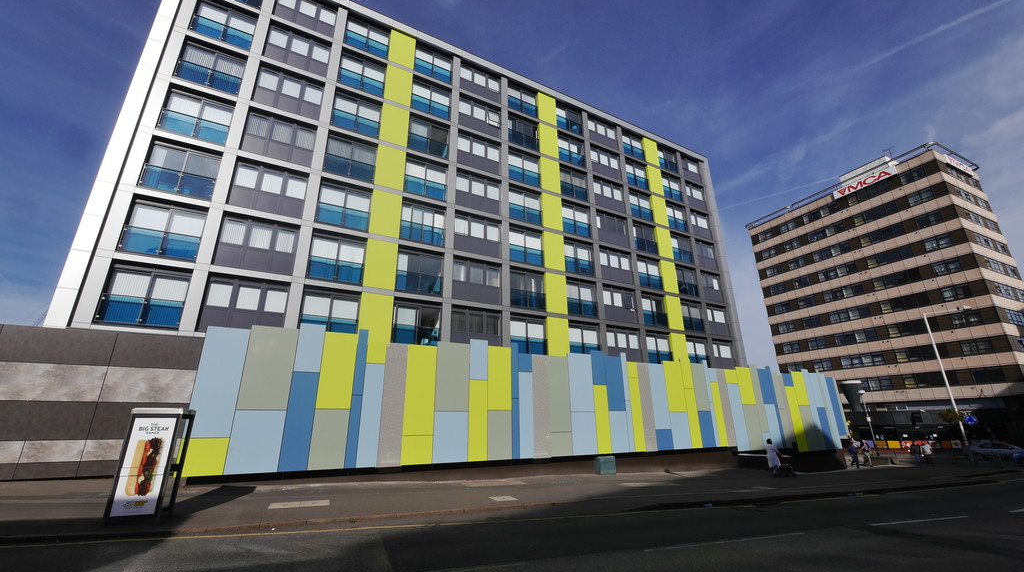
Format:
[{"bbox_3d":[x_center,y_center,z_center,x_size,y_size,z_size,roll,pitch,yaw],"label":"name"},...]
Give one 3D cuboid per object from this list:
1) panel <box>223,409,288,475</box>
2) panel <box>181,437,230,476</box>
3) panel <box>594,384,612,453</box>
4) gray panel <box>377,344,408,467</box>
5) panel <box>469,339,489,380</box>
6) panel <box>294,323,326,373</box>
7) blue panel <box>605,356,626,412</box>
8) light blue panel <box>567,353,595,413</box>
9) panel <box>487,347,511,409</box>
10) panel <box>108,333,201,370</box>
[{"bbox_3d":[-7.912,4.830,12.852,1.403,1.813,0.080,9,-21,-28],"label":"panel"},{"bbox_3d":[-9.505,5.262,12.743,1.228,1.079,0.080,9,-22,-27],"label":"panel"},{"bbox_3d":[4.516,6.639,20.661,0.859,3.255,0.050,10,-22,-27],"label":"panel"},{"bbox_3d":[-4.332,4.296,15.139,0.809,4.252,0.080,9,-21,-28],"label":"gray panel"},{"bbox_3d":[-1.447,3.239,18.130,0.847,1.751,0.080,9,-22,-27],"label":"panel"},{"bbox_3d":[-6.971,2.155,14.331,0.796,1.652,0.080,9,-21,-28],"label":"panel"},{"bbox_3d":[5.413,5.104,21.724,1.160,2.780,0.050,10,-22,-27],"label":"blue panel"},{"bbox_3d":[3.405,4.757,20.408,1.444,2.764,0.080,9,-22,-27],"label":"light blue panel"},{"bbox_3d":[-0.512,3.900,17.519,1.118,2.623,0.080,9,-21,-28],"label":"panel"},{"bbox_3d":[-10.615,1.994,12.480,2.072,0.978,0.080,9,-21,-28],"label":"panel"}]

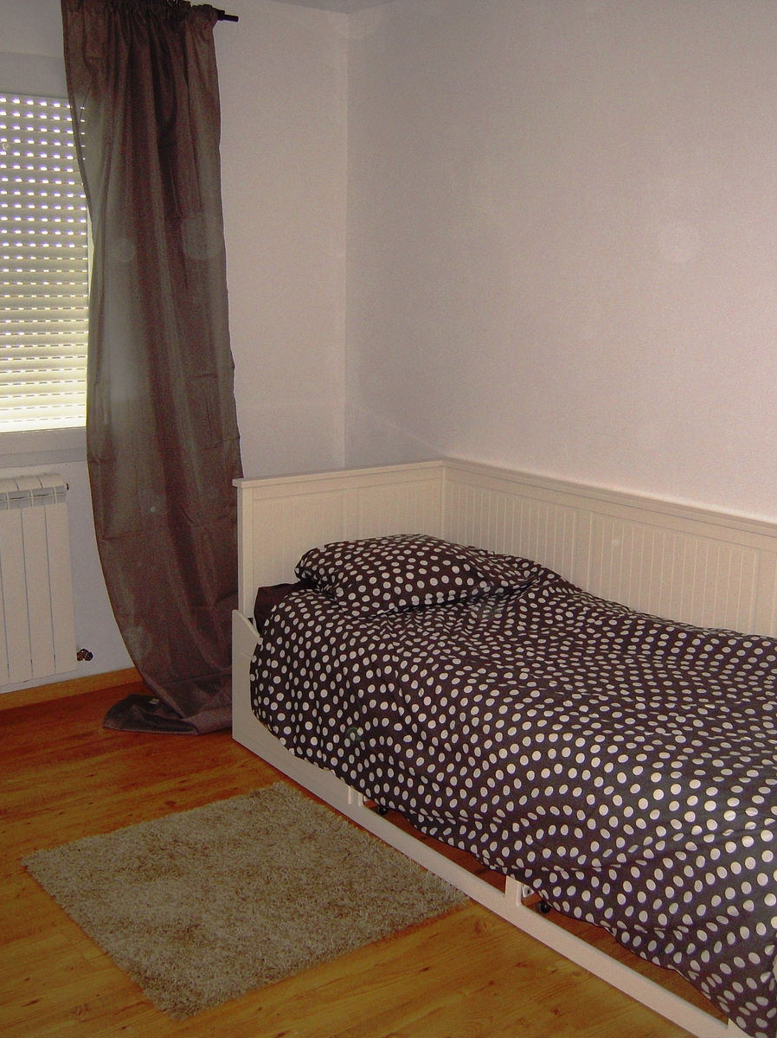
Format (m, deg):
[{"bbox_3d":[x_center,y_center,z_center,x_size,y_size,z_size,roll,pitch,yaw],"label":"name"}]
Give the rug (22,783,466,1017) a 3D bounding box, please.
[{"bbox_3d":[-0.361,0.874,2.730,0.770,0.028,0.780,-9,15,-38],"label":"rug"}]

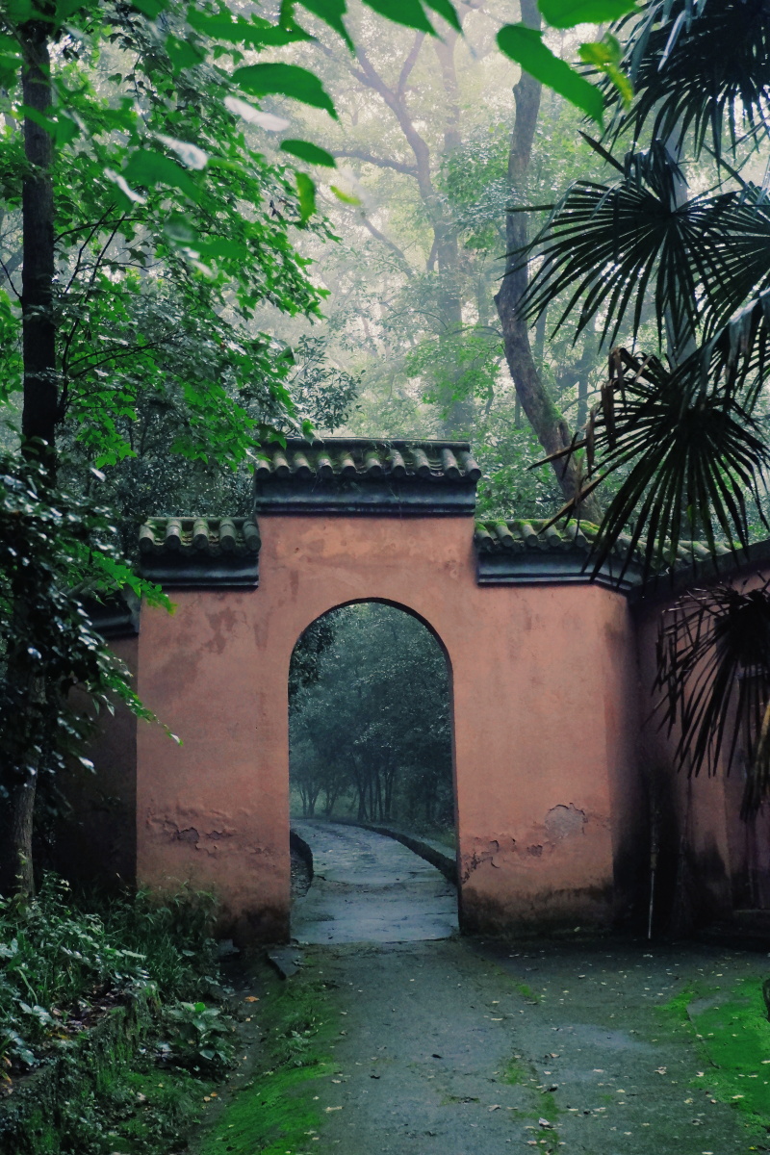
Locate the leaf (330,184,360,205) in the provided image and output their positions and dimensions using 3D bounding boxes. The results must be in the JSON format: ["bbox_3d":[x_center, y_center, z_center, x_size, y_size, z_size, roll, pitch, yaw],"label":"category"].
[{"bbox_3d":[-0.042,-0.406,1.600,0.042,0.008,0.020,32,-11,0],"label":"leaf"}]

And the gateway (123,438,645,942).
[{"bbox_3d":[0.071,1.014,14.601,4.926,4.835,0.950,0,-9,-3],"label":"gateway"}]

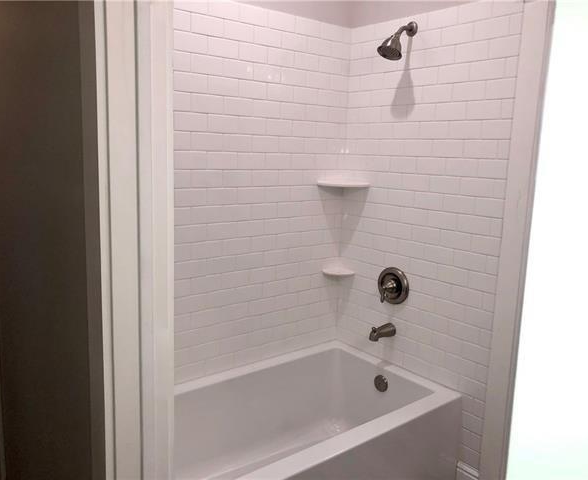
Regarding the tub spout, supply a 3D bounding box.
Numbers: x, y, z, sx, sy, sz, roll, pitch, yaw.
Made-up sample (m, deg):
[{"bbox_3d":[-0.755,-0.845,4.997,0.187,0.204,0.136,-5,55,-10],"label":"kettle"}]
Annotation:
[{"bbox_3d":[0.428,0.455,2.517,0.150,0.074,0.060,-6,13,-39],"label":"tub spout"}]

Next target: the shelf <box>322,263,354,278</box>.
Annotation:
[{"bbox_3d":[0.244,0.168,2.757,0.168,0.024,0.125,3,10,6],"label":"shelf"}]

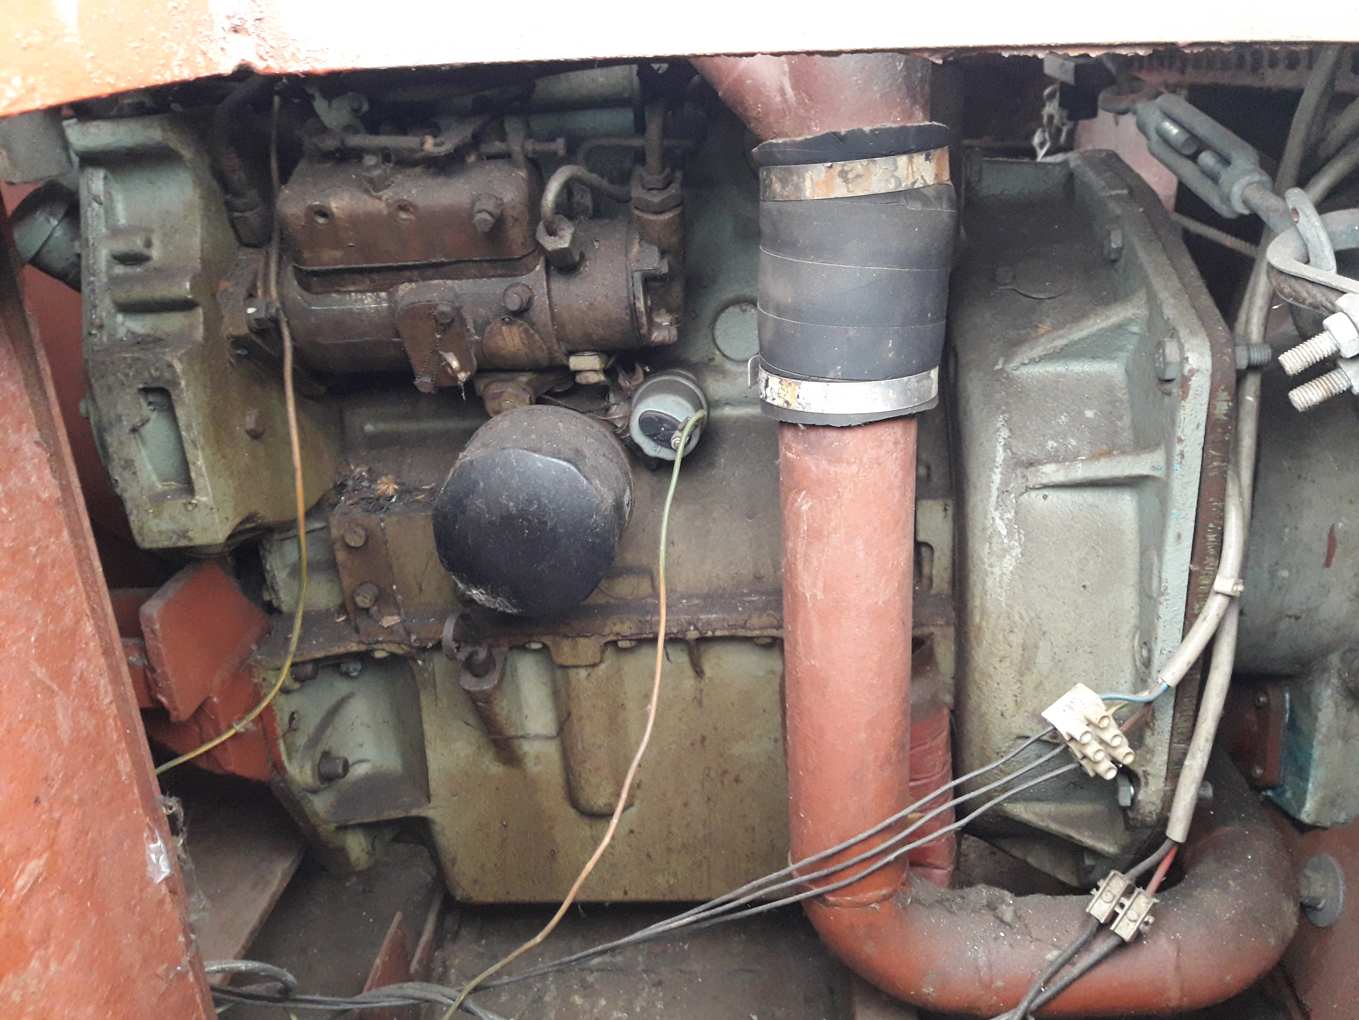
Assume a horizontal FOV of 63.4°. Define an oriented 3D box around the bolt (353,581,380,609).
[{"bbox_3d":[-0.191,0.052,0.670,0.014,0.014,0.011,-1,21,4],"label":"bolt"}]

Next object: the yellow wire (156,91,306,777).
[{"bbox_3d":[-0.258,-0.019,0.603,0.149,0.386,0.050,-1,21,4],"label":"yellow wire"}]

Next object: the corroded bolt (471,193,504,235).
[{"bbox_3d":[-0.094,-0.145,0.540,0.015,0.015,0.020,-2,38,4],"label":"corroded bolt"}]

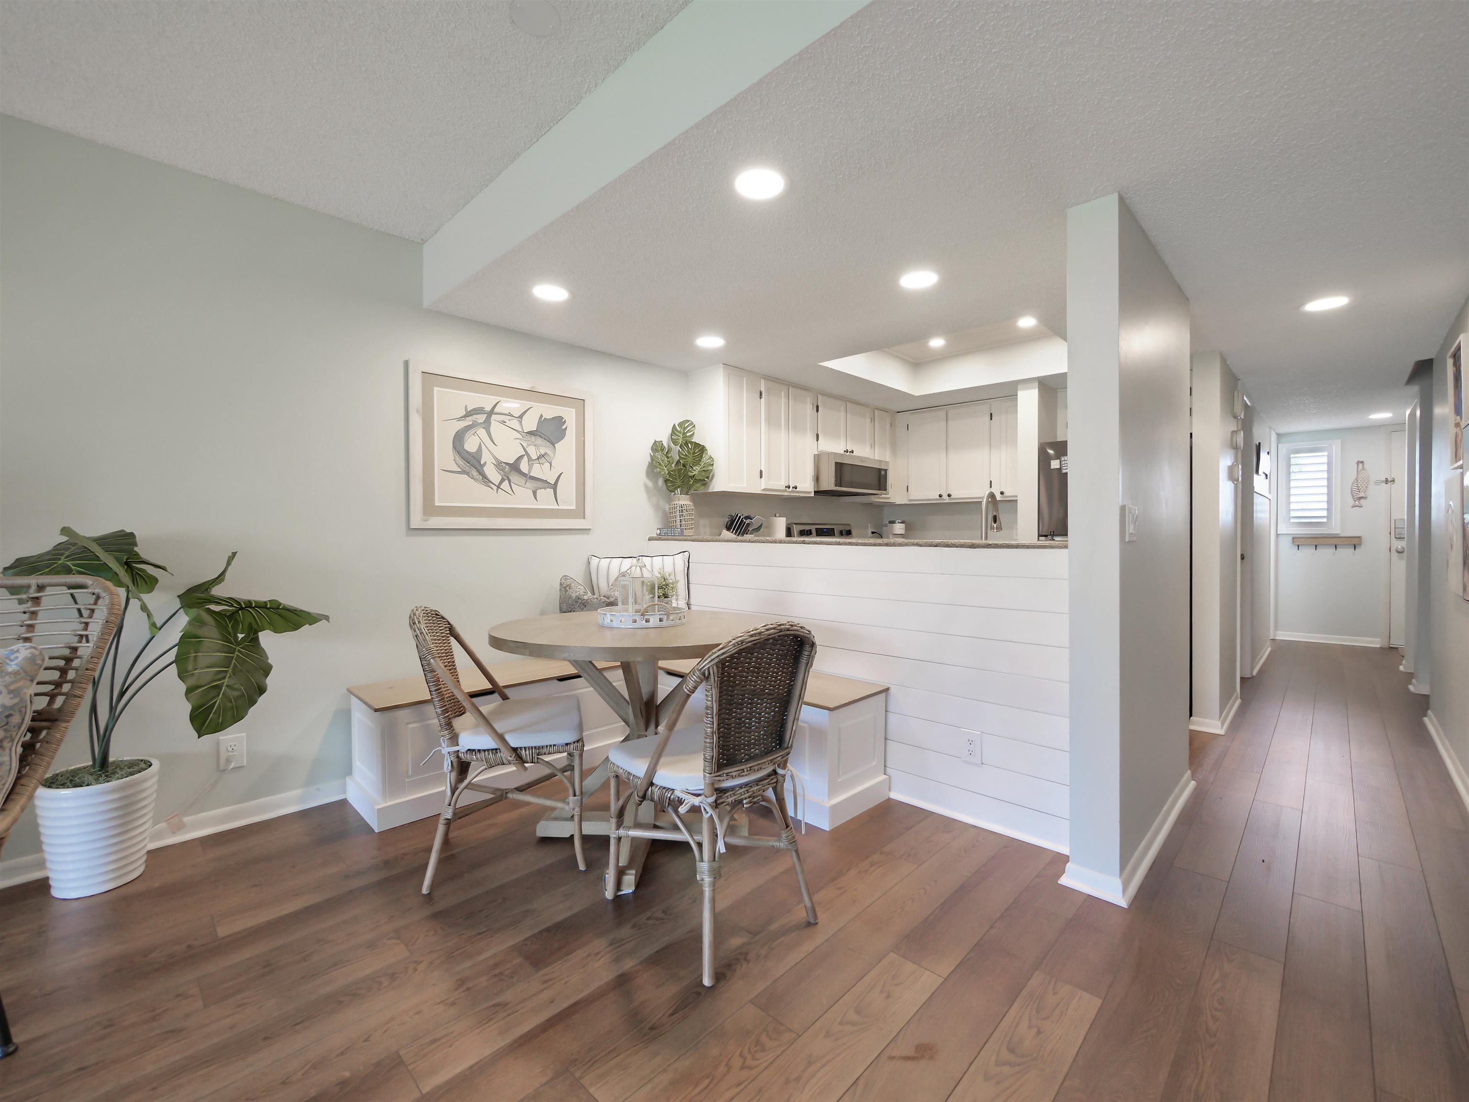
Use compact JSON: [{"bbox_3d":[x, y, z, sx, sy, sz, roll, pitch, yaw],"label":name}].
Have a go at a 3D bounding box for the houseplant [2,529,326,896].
[{"bbox_3d":[-1.802,0.497,1.991,0.820,1.130,0.580,-2,2,-45],"label":"houseplant"}]

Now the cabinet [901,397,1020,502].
[{"bbox_3d":[1.888,-0.781,4.753,0.340,0.770,1.130,-2,2,-45],"label":"cabinet"}]

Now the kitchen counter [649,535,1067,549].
[{"bbox_3d":[0.396,-0.041,2.889,0.380,0.032,2.320,-2,2,-45],"label":"kitchen counter"}]

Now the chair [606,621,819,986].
[{"bbox_3d":[-0.076,0.608,1.718,0.470,0.870,0.540,-2,2,-39],"label":"chair"}]

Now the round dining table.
[{"bbox_3d":[-0.342,0.653,2.167,0.990,0.768,0.990,-1,1,0],"label":"round dining table"}]

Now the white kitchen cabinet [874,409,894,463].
[{"bbox_3d":[1.134,-0.791,5.033,0.330,0.750,0.330,-2,2,-45],"label":"white kitchen cabinet"}]

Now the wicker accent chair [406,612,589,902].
[{"bbox_3d":[-0.781,0.611,2.053,0.540,0.870,0.470,-1,1,-16],"label":"wicker accent chair"}]

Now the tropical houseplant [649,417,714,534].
[{"bbox_3d":[-0.298,-0.411,3.536,0.370,0.690,0.360,-2,2,-45],"label":"tropical houseplant"}]

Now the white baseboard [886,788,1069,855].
[{"bbox_3d":[0.877,1.000,2.213,0.022,0.034,0.670,-2,2,-45],"label":"white baseboard"}]

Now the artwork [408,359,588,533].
[{"bbox_3d":[-1.136,-0.492,3.005,0.927,0.760,0.030,-2,2,-45],"label":"artwork"}]

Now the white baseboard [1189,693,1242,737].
[{"bbox_3d":[2.836,0.912,3.485,0.900,0.092,0.150,-2,2,-45],"label":"white baseboard"}]

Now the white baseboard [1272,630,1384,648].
[{"bbox_3d":[5.587,0.830,5.606,0.022,0.080,0.700,-2,2,-45],"label":"white baseboard"}]

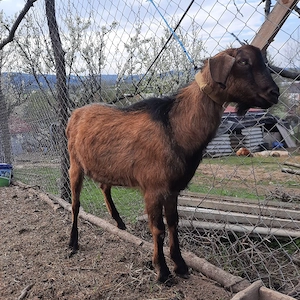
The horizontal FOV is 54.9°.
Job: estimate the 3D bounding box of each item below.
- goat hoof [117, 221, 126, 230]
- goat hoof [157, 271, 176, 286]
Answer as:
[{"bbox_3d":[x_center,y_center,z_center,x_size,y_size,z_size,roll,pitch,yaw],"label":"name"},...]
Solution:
[{"bbox_3d":[-0.158,0.424,1.600,0.060,0.043,0.047,9,16,36],"label":"goat hoof"},{"bbox_3d":[0.071,0.540,1.210,0.065,0.045,0.050,10,16,39],"label":"goat hoof"}]

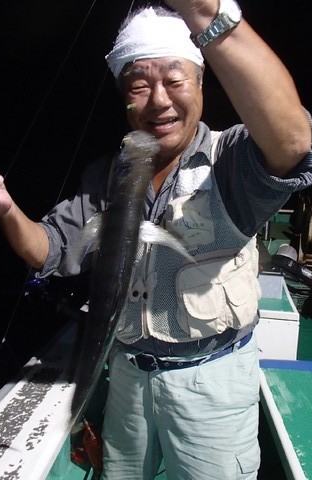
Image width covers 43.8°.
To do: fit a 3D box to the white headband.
[{"bbox_3d":[-0.006,-0.387,0.775,0.190,0.122,0.208,-12,15,-9],"label":"white headband"}]

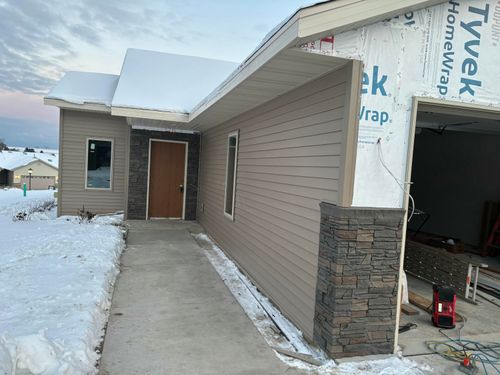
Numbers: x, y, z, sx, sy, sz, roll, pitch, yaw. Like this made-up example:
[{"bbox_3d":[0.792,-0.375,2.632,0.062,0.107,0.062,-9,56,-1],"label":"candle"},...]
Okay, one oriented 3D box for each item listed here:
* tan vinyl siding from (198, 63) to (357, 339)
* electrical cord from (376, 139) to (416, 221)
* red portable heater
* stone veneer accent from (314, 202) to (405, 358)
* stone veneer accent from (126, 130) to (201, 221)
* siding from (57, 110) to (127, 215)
[{"bbox_3d":[-0.261,-0.013,6.582,0.096,2.456,7.408,2,3,-17],"label":"tan vinyl siding"},{"bbox_3d":[1.192,-0.059,3.126,0.380,0.670,0.120,2,3,-17],"label":"electrical cord"},{"bbox_3d":[2.010,1.213,3.887,0.200,0.410,0.170,3,3,-3],"label":"red portable heater"},{"bbox_3d":[0.931,0.778,3.249,0.608,1.232,0.368,2,3,-17],"label":"stone veneer accent"},{"bbox_3d":[-2.218,-0.308,9.859,1.792,2.379,0.104,2,3,-17],"label":"stone veneer accent"},{"bbox_3d":[-4.584,-0.635,11.146,1.936,3.088,0.104,2,3,-17],"label":"siding"}]

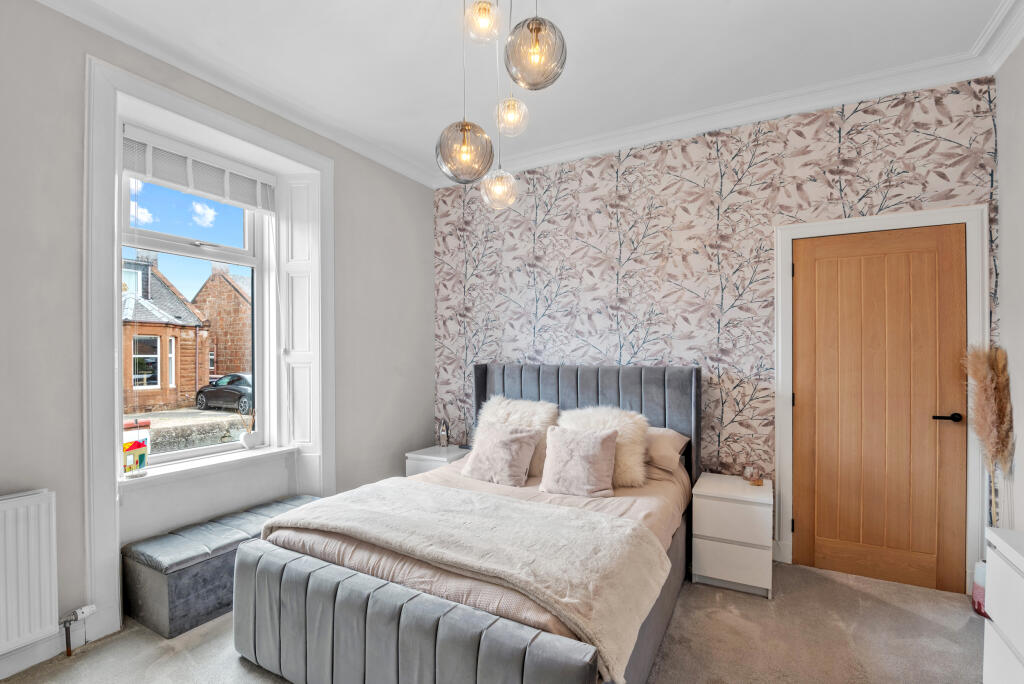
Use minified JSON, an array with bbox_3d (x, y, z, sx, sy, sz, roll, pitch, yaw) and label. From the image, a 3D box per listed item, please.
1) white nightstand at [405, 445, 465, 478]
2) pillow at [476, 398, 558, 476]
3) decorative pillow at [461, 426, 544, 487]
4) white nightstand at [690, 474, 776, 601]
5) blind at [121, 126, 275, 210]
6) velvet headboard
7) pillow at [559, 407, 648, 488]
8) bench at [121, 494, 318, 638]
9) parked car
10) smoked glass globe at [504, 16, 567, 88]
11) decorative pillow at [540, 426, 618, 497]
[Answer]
[{"bbox_3d":[-0.548,1.152,3.671,0.400,0.550,0.460,0,0,28],"label":"white nightstand"},{"bbox_3d":[0.061,0.619,3.049,0.500,0.480,0.200,0,-27,28],"label":"pillow"},{"bbox_3d":[-0.061,0.690,2.885,0.430,0.410,0.150,0,-36,18],"label":"decorative pillow"},{"bbox_3d":[1.367,1.150,2.810,0.405,0.550,0.465,0,0,28],"label":"white nightstand"},{"bbox_3d":[-1.833,-1.007,2.763,0.060,0.250,0.860,0,0,29],"label":"blind"},{"bbox_3d":[0.497,0.806,3.442,1.700,1.240,0.250,0,0,28],"label":"velvet headboard"},{"bbox_3d":[0.565,0.626,2.803,0.520,0.460,0.200,0,-27,26],"label":"pillow"},{"bbox_3d":[-1.545,1.211,2.693,0.430,0.370,1.020,0,0,30],"label":"bench"},{"bbox_3d":[-10.653,1.967,18.272,4.750,1.480,1.860,0,0,30],"label":"parked car"},{"bbox_3d":[0.081,-0.991,1.570,0.210,0.210,0.210,0,0,0],"label":"smoked glass globe"},{"bbox_3d":[0.397,0.679,2.640,0.420,0.410,0.150,0,-35,18],"label":"decorative pillow"}]

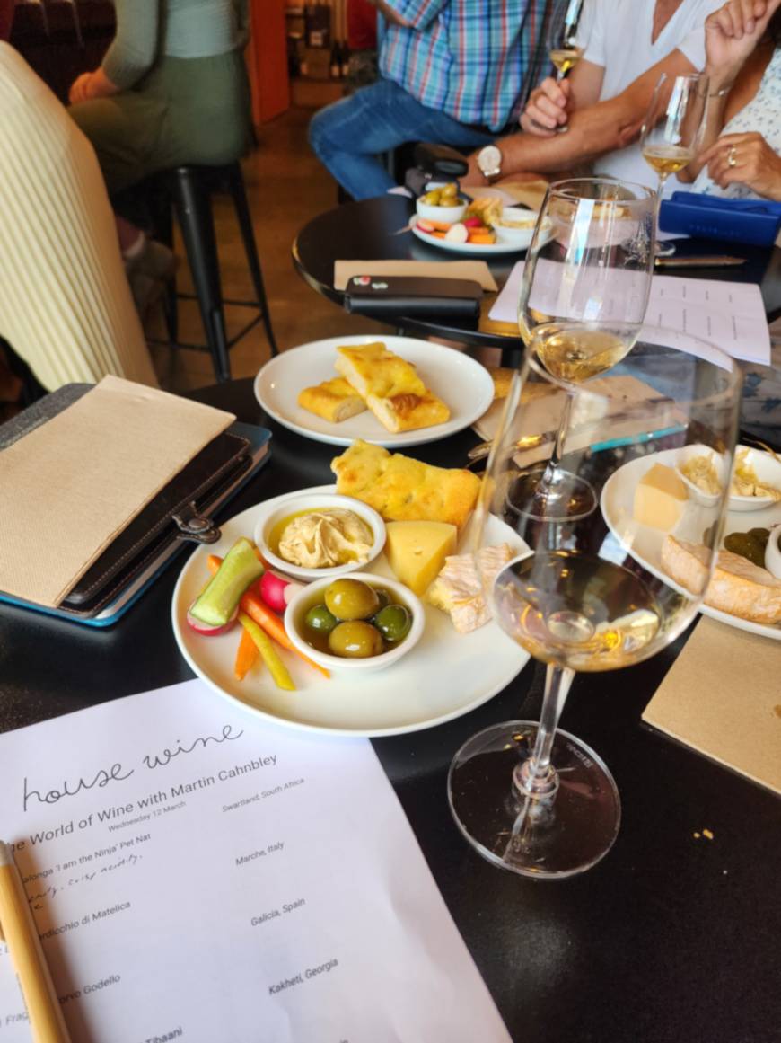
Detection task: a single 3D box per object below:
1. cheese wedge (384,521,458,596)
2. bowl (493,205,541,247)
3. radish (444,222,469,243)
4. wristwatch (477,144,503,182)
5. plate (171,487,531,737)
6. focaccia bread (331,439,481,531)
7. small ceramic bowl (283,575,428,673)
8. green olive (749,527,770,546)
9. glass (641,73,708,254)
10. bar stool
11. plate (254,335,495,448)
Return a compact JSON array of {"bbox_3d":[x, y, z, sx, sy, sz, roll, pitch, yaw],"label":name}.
[{"bbox_3d":[0.020,0.025,0.424,0.047,0.021,0.060,1,36,0],"label":"cheese wedge"},{"bbox_3d":[0.177,-0.393,0.945,0.080,0.034,0.080,1,37,0],"label":"bowl"},{"bbox_3d":[0.092,-0.405,0.971,0.032,0.027,0.023,1,36,0],"label":"radish"},{"bbox_3d":[0.172,-0.622,1.200,0.042,0.058,0.050,-20,18,1],"label":"wristwatch"},{"bbox_3d":[-0.015,0.044,0.401,0.208,0.024,0.208,0,37,0],"label":"plate"},{"bbox_3d":[0.010,-0.024,0.467,0.096,0.025,0.051,13,38,17],"label":"focaccia bread"},{"bbox_3d":[-0.019,0.060,0.367,0.072,0.030,0.072,1,36,0],"label":"small ceramic bowl"},{"bbox_3d":[0.234,0.011,0.436,0.020,0.018,0.019,0,37,0],"label":"green olive"},{"bbox_3d":[0.371,-0.476,0.931,0.077,0.208,0.077,1,36,0],"label":"glass"},{"bbox_3d":[-0.655,-0.766,2.205,0.420,0.735,0.420,11,37,13],"label":"bar stool"},{"bbox_3d":[-0.014,-0.111,0.607,0.208,0.024,0.208,0,37,0],"label":"plate"}]

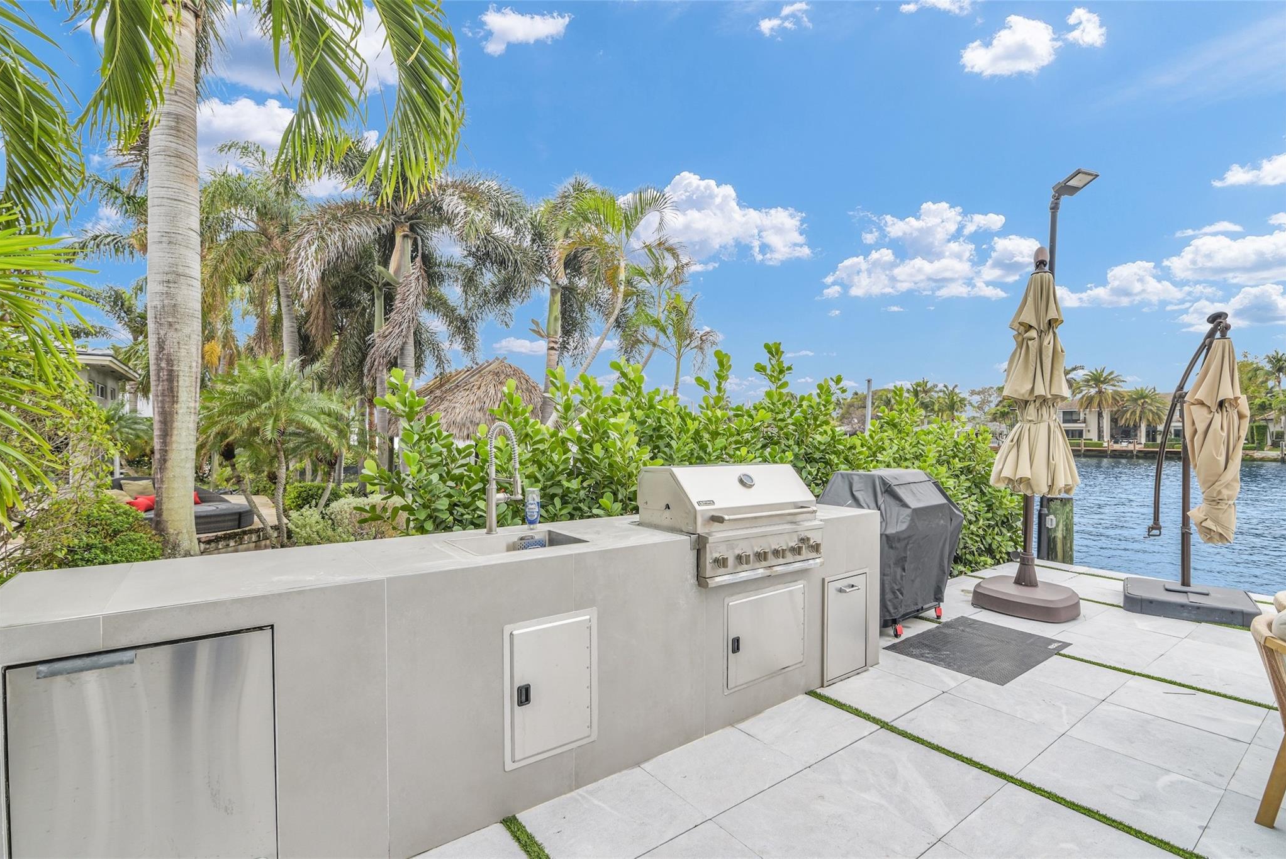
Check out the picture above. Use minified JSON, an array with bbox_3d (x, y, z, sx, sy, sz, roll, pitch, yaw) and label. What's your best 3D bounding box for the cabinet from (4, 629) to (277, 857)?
[{"bbox_3d":[-1.503,1.023,1.787,0.565,0.848,0.551,1,-1,-36],"label":"cabinet"}]

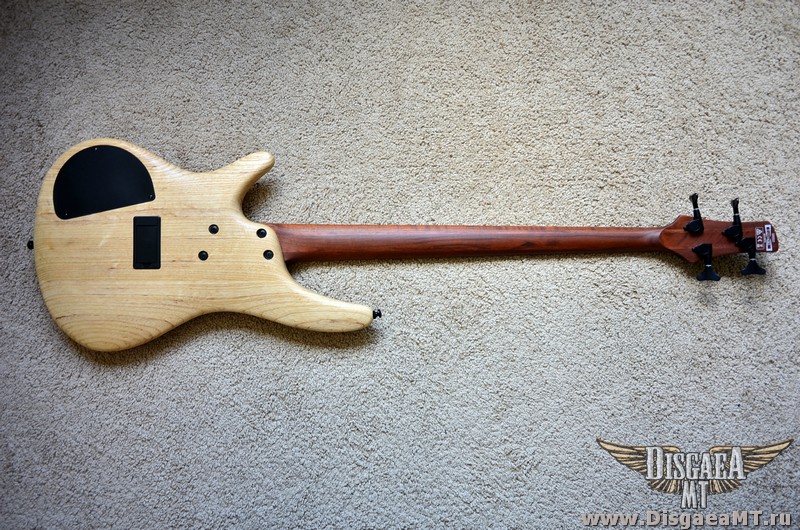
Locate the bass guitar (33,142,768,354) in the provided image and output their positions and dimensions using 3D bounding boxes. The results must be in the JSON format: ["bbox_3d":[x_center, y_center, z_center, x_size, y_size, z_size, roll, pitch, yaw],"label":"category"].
[{"bbox_3d":[0.007,-0.032,0.962,1.145,0.065,0.326,0,86,0],"label":"bass guitar"}]

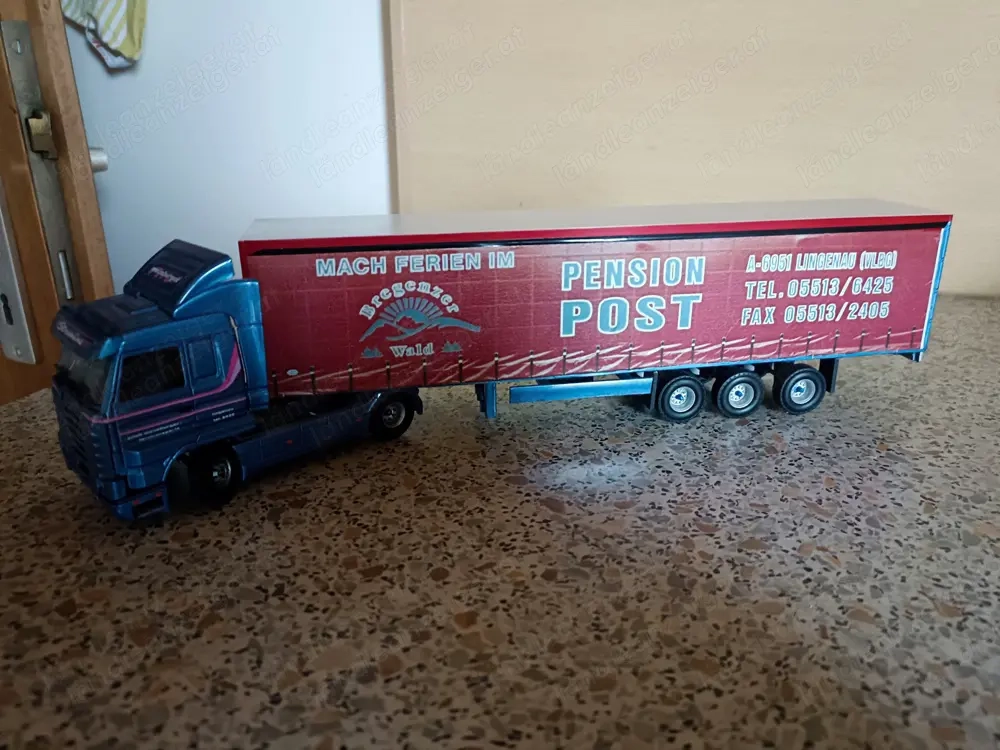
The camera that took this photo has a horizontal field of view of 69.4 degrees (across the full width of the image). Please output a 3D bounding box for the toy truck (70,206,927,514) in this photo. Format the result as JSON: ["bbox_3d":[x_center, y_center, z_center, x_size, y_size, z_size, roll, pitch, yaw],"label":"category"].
[{"bbox_3d":[0.015,-0.021,0.300,0.343,0.085,0.097,-6,21,-15],"label":"toy truck"}]

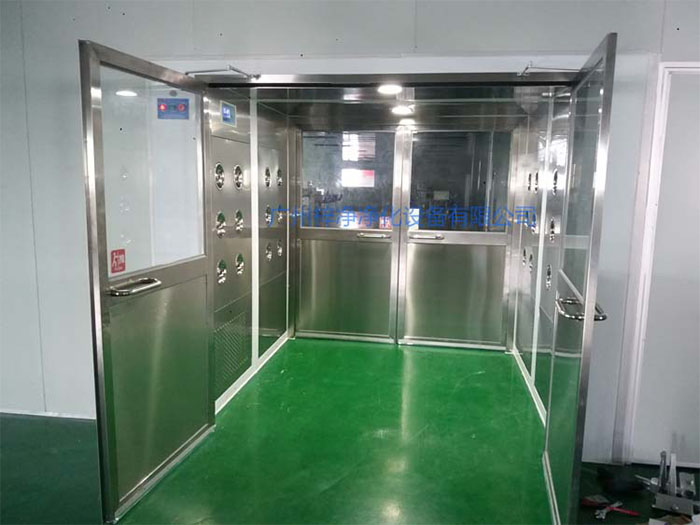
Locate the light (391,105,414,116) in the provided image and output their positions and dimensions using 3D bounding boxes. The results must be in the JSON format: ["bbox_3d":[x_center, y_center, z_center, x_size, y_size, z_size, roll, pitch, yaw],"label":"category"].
[{"bbox_3d":[0.399,-1.176,4.425,0.160,0.040,0.160,2,9,9],"label":"light"}]

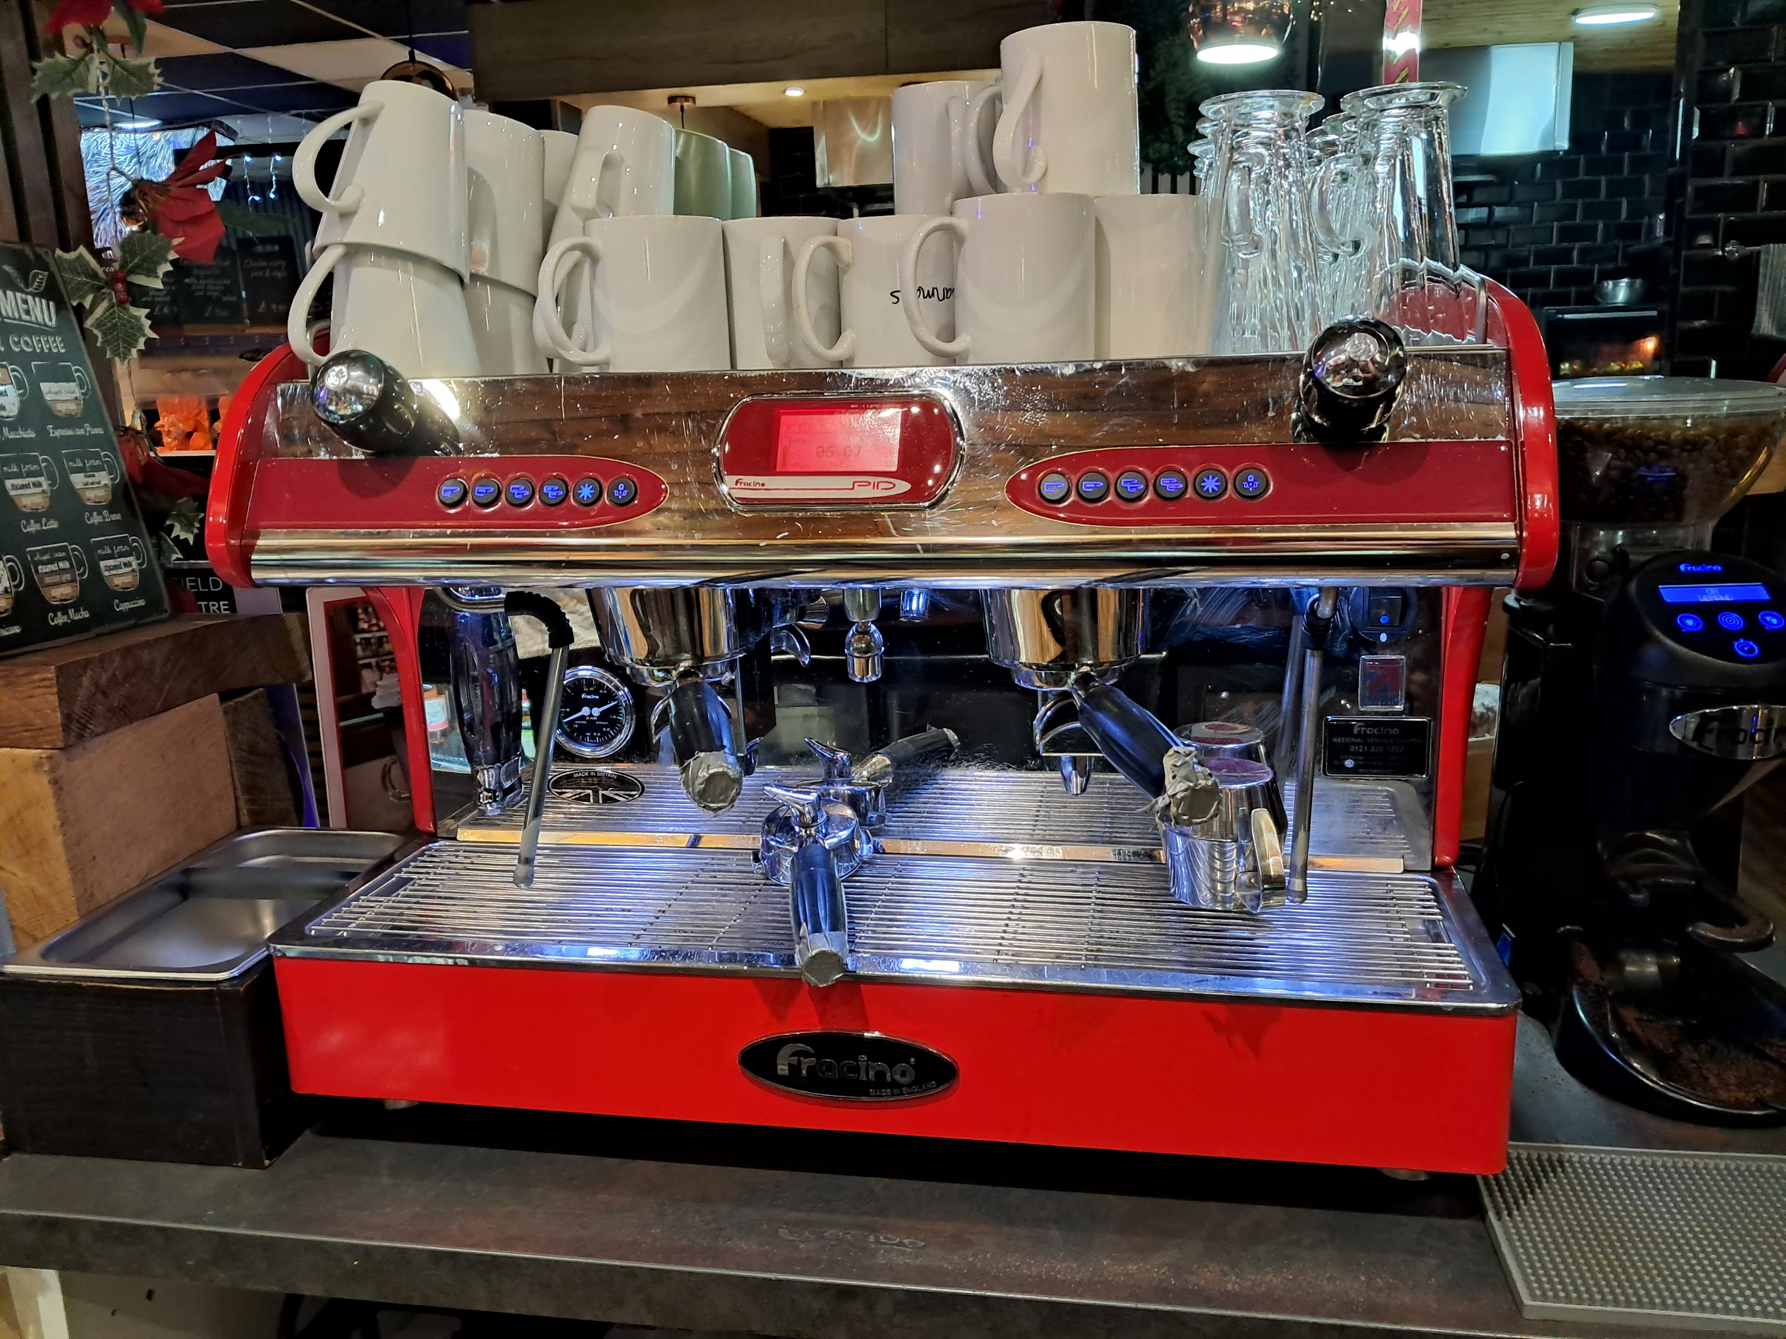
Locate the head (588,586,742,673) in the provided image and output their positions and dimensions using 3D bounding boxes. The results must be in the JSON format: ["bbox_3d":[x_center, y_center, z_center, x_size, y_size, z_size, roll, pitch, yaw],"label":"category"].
[{"bbox_3d":[-0.134,-0.039,0.843,0.091,0.066,0.093,1,13,10],"label":"head"}]

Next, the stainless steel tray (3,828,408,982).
[{"bbox_3d":[-0.457,0.175,0.975,0.164,0.050,0.264,0,13,6],"label":"stainless steel tray"}]

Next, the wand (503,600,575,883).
[{"bbox_3d":[-0.224,0.047,0.885,0.044,0.195,0.046,1,13,10],"label":"wand"}]

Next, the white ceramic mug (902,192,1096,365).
[{"bbox_3d":[0.061,-0.217,0.786,0.112,0.088,0.080,-5,13,-14],"label":"white ceramic mug"}]

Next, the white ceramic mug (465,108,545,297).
[{"bbox_3d":[-0.288,-0.317,0.943,0.116,0.104,0.092,11,9,-3],"label":"white ceramic mug"}]

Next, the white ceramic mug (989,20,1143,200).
[{"bbox_3d":[0.088,-0.306,0.776,0.080,0.088,0.112,10,17,41],"label":"white ceramic mug"}]

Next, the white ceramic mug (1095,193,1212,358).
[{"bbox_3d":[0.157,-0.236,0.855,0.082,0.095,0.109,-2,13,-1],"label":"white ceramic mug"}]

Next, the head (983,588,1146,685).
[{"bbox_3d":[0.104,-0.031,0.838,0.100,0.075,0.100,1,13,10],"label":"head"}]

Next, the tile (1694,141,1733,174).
[{"bbox_3d":[2.456,-1.531,4.188,0.098,0.100,0.010,1,13,13],"label":"tile"}]

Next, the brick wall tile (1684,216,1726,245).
[{"bbox_3d":[2.463,-1.323,4.235,0.098,0.100,0.010,1,13,13],"label":"brick wall tile"}]

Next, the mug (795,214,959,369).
[{"bbox_3d":[-0.009,-0.241,0.897,0.116,0.095,0.082,-6,14,-19],"label":"mug"}]

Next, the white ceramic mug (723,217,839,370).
[{"bbox_3d":[-0.065,-0.225,0.837,0.080,0.088,0.112,-1,13,3],"label":"white ceramic mug"}]

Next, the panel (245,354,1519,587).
[{"bbox_3d":[-0.029,-0.106,0.757,0.688,0.124,0.042,1,-5,10],"label":"panel"}]

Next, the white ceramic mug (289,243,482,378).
[{"bbox_3d":[-0.315,-0.225,0.853,0.089,0.094,0.115,9,16,39],"label":"white ceramic mug"}]

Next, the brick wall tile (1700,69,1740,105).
[{"bbox_3d":[2.451,-1.730,4.142,0.098,0.100,0.010,1,13,13],"label":"brick wall tile"}]

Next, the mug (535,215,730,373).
[{"bbox_3d":[-0.160,-0.227,0.857,0.116,0.095,0.082,-8,14,-26],"label":"mug"}]

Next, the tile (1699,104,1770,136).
[{"bbox_3d":[2.501,-1.632,4.154,0.200,0.100,0.010,1,13,13],"label":"tile"}]

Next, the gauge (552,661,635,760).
[{"bbox_3d":[-0.211,0.030,0.981,0.066,0.067,0.025,1,13,10],"label":"gauge"}]

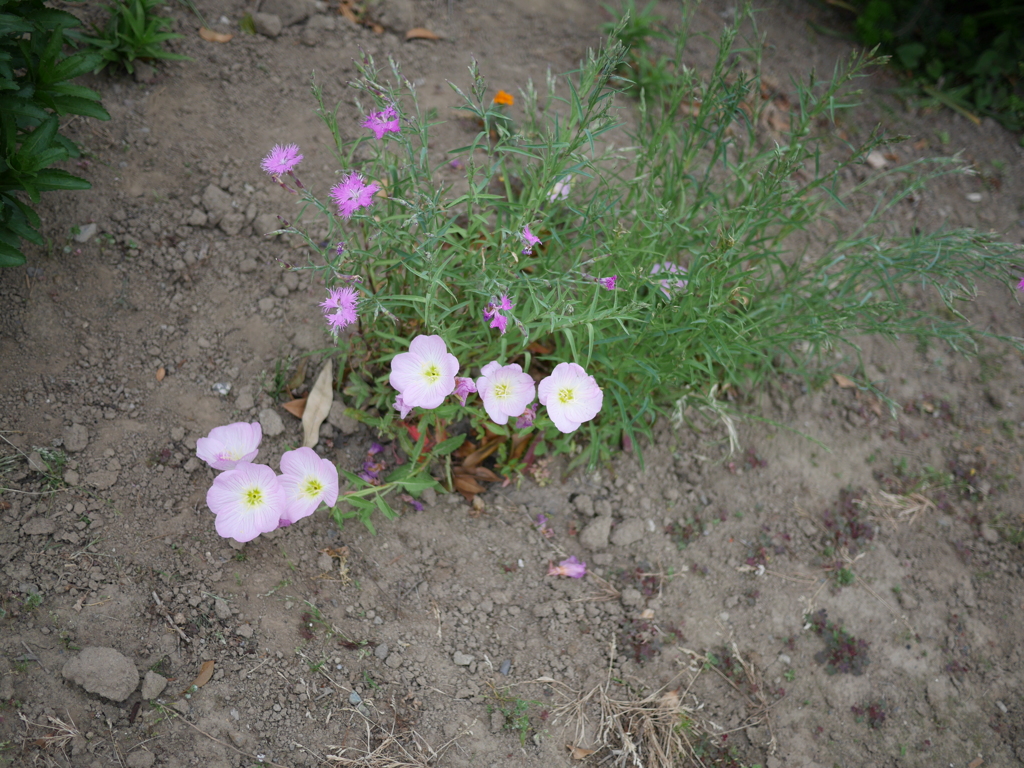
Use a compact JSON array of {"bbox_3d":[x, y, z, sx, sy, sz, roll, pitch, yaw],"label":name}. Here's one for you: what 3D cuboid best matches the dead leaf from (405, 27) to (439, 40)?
[{"bbox_3d":[-0.100,-0.387,1.309,0.036,0.010,0.014,0,48,0],"label":"dead leaf"}]

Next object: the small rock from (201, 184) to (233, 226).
[{"bbox_3d":[-0.295,-0.179,1.180,0.031,0.023,0.032,0,50,0],"label":"small rock"}]

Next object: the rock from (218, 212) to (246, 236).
[{"bbox_3d":[-0.266,-0.152,1.127,0.026,0.017,0.022,4,55,-19],"label":"rock"}]

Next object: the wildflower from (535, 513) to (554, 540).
[{"bbox_3d":[0.029,0.125,1.048,0.011,0.009,0.023,-17,64,-30],"label":"wildflower"}]

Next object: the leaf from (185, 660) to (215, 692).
[{"bbox_3d":[-0.222,0.208,0.840,0.010,0.006,0.026,29,56,22],"label":"leaf"}]

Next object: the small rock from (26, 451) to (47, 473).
[{"bbox_3d":[-0.376,0.061,0.936,0.015,0.010,0.018,0,57,-21],"label":"small rock"}]

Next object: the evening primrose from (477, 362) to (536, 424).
[{"bbox_3d":[-0.004,0.007,0.925,0.046,0.022,0.047,-4,88,-3],"label":"evening primrose"}]

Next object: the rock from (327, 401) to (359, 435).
[{"bbox_3d":[-0.140,0.029,0.986,0.028,0.015,0.025,0,50,0],"label":"rock"}]

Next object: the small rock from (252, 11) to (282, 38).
[{"bbox_3d":[-0.268,-0.394,1.297,0.032,0.020,0.025,5,55,-18],"label":"small rock"}]

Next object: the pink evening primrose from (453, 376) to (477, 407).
[{"bbox_3d":[-0.037,0.006,0.920,0.019,0.017,0.022,0,84,-6],"label":"pink evening primrose"}]

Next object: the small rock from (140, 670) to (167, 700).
[{"bbox_3d":[-0.258,0.217,0.850,0.019,0.013,0.018,0,50,0],"label":"small rock"}]

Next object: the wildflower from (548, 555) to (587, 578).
[{"bbox_3d":[0.040,0.130,0.845,0.027,0.012,0.014,-3,48,-3],"label":"wildflower"}]

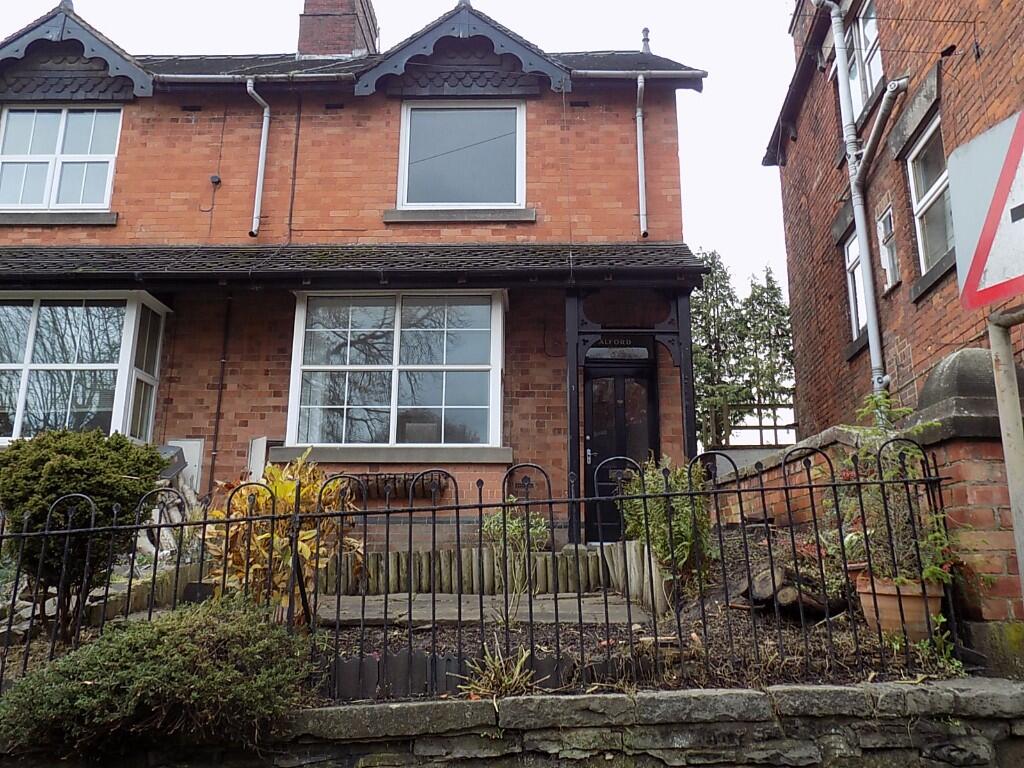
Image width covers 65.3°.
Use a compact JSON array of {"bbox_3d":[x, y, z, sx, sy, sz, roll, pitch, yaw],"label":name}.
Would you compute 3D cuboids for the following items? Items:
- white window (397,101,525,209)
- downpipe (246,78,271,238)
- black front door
[{"bbox_3d":[-0.575,-2.688,9.436,1.481,1.399,0.100,0,-14,1],"label":"white window"},{"bbox_3d":[-3.002,-2.634,9.278,0.262,1.983,0.220,0,-14,1],"label":"downpipe"},{"bbox_3d":[1.175,0.735,8.709,0.795,1.965,0.080,0,-14,1],"label":"black front door"}]

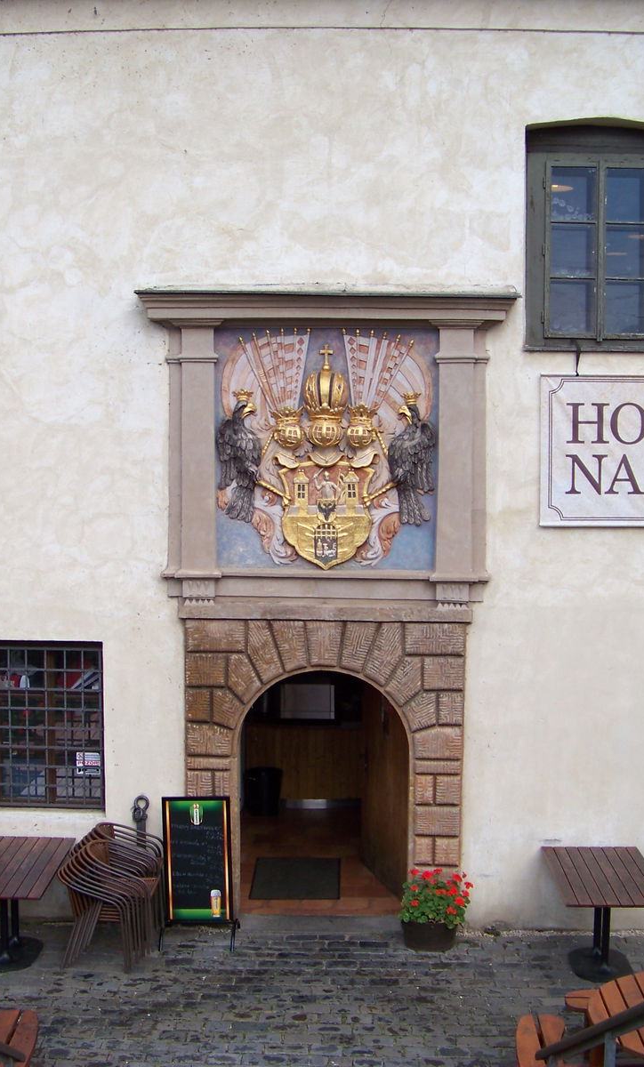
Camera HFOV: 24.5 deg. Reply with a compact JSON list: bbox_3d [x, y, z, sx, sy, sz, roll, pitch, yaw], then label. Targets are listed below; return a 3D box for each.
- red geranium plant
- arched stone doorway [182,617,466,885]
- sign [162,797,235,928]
[{"bbox_3d":[0.939,2.994,12.273,0.590,0.448,0.500,0,5,0],"label":"red geranium plant"},{"bbox_3d":[0.028,1.961,12.317,2.290,2.520,0.320,0,5,1],"label":"arched stone doorway"},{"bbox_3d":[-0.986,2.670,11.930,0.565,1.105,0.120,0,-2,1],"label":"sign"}]

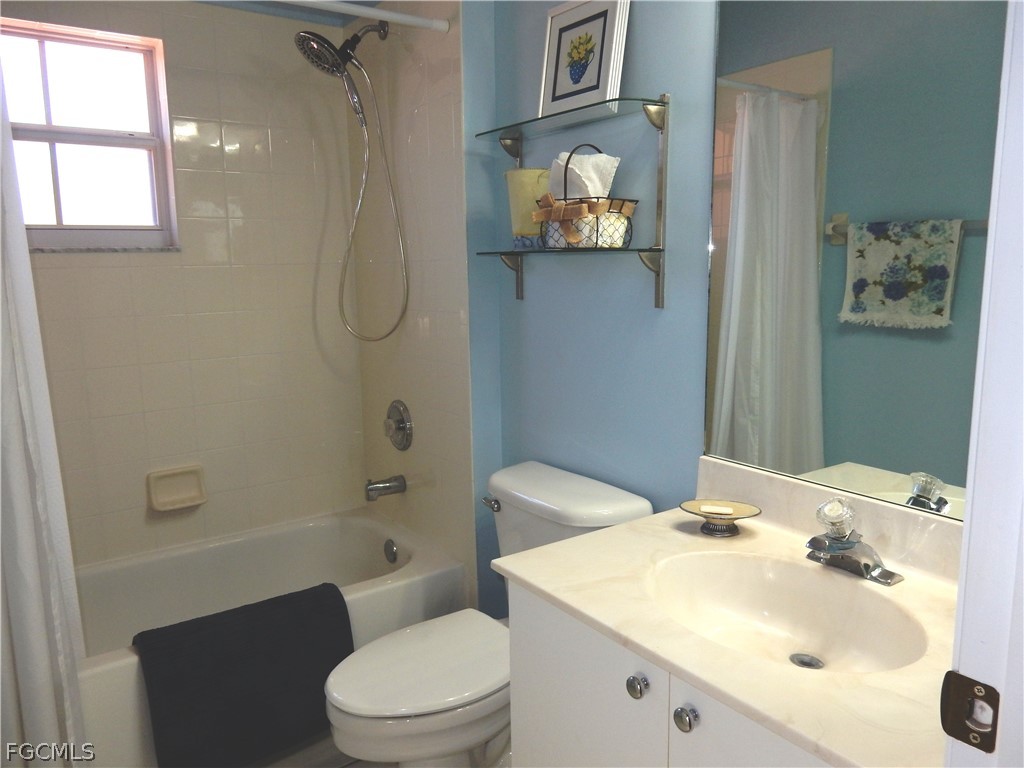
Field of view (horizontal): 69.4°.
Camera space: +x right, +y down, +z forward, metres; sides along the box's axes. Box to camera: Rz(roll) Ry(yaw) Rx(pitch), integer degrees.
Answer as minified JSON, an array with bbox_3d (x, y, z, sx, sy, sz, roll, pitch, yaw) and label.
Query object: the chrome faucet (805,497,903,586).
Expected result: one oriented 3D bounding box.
[{"bbox_3d":[0.556,0.256,1.250,0.142,0.138,0.153,-7,11,-35],"label":"chrome faucet"}]

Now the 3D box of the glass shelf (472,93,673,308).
[{"bbox_3d":[0.123,-0.433,1.856,0.137,0.469,0.589,-7,11,-35],"label":"glass shelf"}]

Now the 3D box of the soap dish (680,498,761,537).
[{"bbox_3d":[0.414,0.269,1.467,0.146,0.047,0.112,2,10,20],"label":"soap dish"}]

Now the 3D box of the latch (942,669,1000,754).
[{"bbox_3d":[0.386,0.274,0.623,0.010,0.058,0.043,-7,11,-35],"label":"latch"}]

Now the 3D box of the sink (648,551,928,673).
[{"bbox_3d":[0.411,0.412,1.172,0.359,0.144,0.434,-7,11,-35],"label":"sink"}]

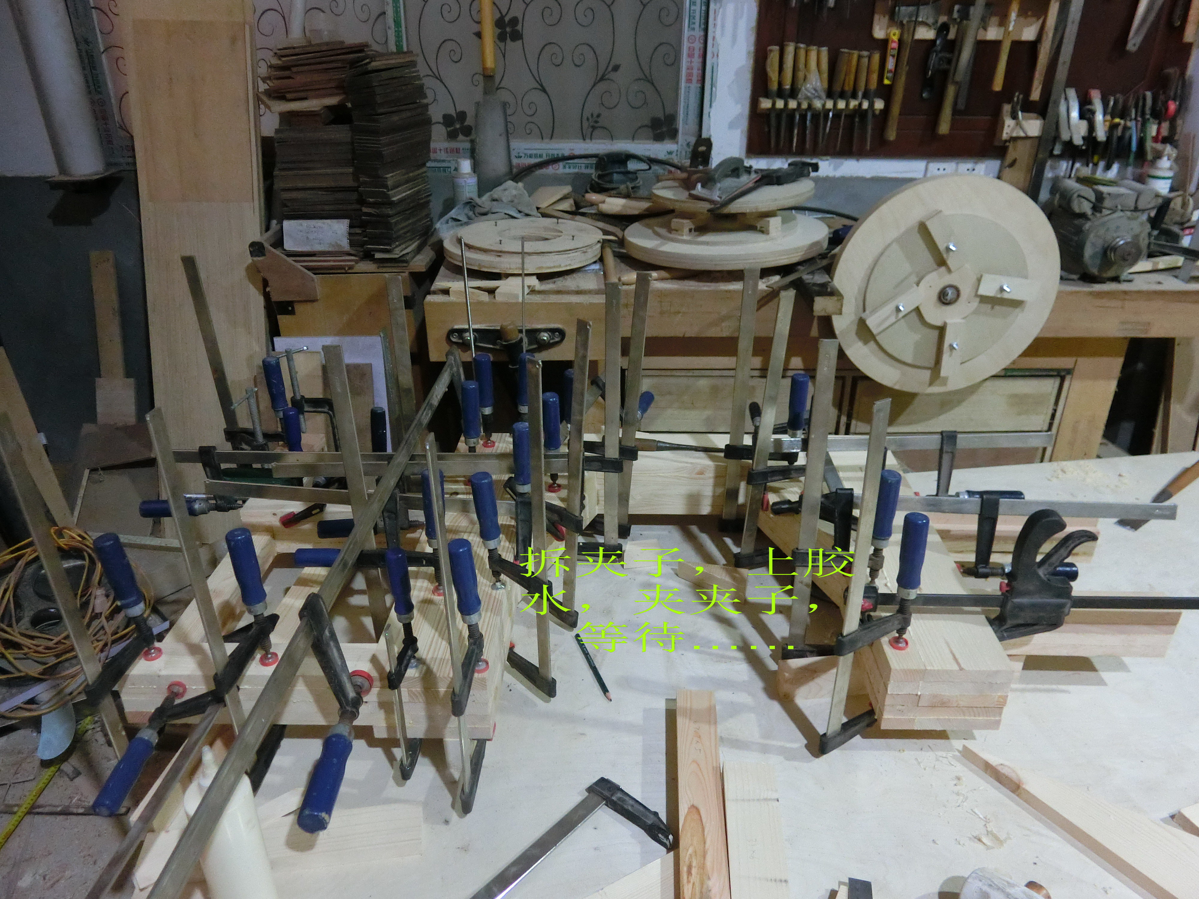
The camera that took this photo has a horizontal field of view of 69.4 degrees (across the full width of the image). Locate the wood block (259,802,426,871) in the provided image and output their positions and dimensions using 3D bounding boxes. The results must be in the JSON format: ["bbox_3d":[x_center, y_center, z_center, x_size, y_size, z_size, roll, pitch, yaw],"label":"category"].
[{"bbox_3d":[-0.338,0.490,1.096,0.225,0.026,0.060,-3,29,-5],"label":"wood block"}]

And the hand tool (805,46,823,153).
[{"bbox_3d":[0.591,-0.979,2.429,0.031,0.278,0.031,-4,29,2],"label":"hand tool"}]

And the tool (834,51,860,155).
[{"bbox_3d":[0.700,-0.985,2.461,0.028,0.269,0.027,2,27,-1],"label":"tool"}]

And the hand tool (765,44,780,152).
[{"bbox_3d":[0.488,-0.980,2.428,0.031,0.276,0.031,-4,29,2],"label":"hand tool"}]

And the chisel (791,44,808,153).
[{"bbox_3d":[0.555,-0.981,2.428,0.031,0.283,0.031,-2,29,1],"label":"chisel"}]

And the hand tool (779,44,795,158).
[{"bbox_3d":[0.521,-0.982,2.427,0.031,0.289,0.031,-1,29,1],"label":"hand tool"}]

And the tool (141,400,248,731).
[{"bbox_3d":[-0.462,0.192,1.022,0.010,0.530,0.027,2,29,4],"label":"tool"}]

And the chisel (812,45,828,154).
[{"bbox_3d":[0.625,-0.982,2.437,0.028,0.276,0.028,-5,28,3],"label":"chisel"}]

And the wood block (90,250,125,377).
[{"bbox_3d":[-1.539,-0.422,2.715,0.070,0.393,0.018,0,9,0],"label":"wood block"}]

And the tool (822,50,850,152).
[{"bbox_3d":[0.657,-0.975,2.431,0.031,0.269,0.031,4,29,-2],"label":"tool"}]

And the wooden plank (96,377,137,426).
[{"bbox_3d":[-1.528,-0.151,2.744,0.120,0.145,0.018,0,4,0],"label":"wooden plank"}]

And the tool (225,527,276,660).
[{"bbox_3d":[-0.462,0.201,1.160,0.031,0.214,0.031,-1,27,0],"label":"tool"}]

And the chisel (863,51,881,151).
[{"bbox_3d":[0.767,-0.978,2.439,0.028,0.266,0.028,-4,28,2],"label":"chisel"}]

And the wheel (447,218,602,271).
[{"bbox_3d":[-0.189,-0.523,2.168,0.400,0.052,0.395,0,28,0],"label":"wheel"}]

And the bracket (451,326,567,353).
[{"bbox_3d":[-0.207,-0.243,1.935,0.262,0.060,0.035,0,28,0],"label":"bracket"}]

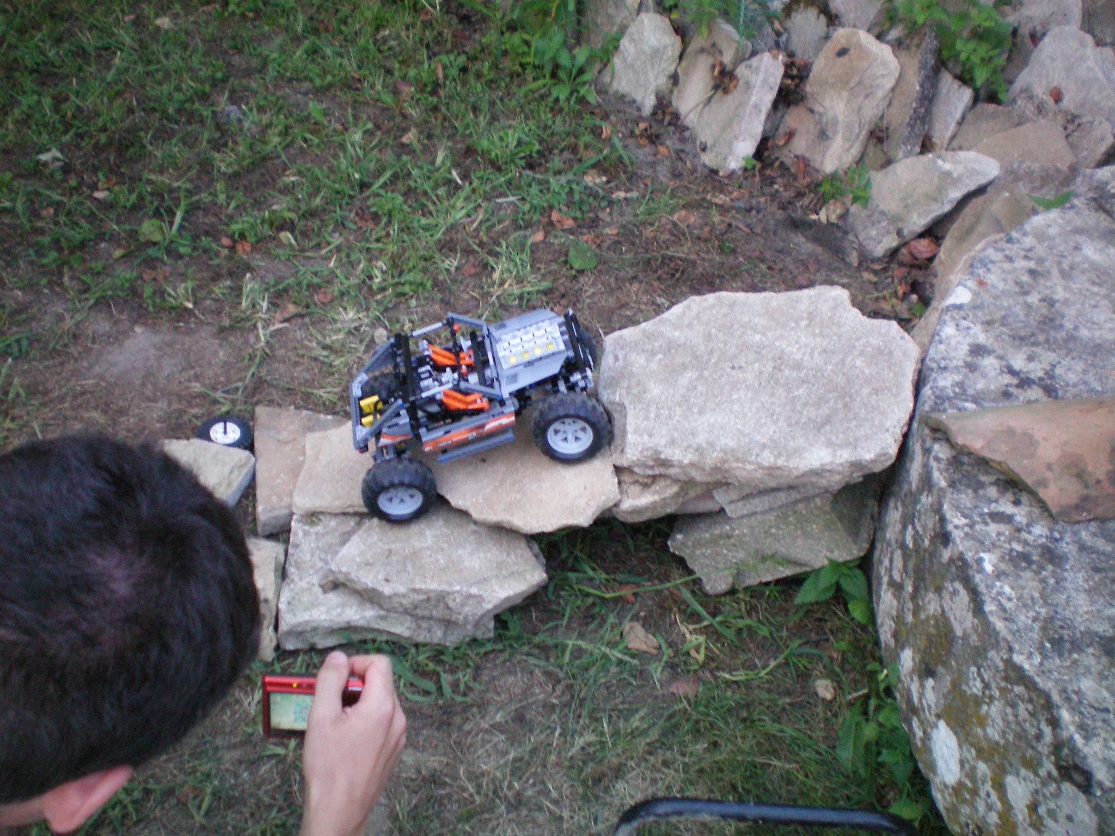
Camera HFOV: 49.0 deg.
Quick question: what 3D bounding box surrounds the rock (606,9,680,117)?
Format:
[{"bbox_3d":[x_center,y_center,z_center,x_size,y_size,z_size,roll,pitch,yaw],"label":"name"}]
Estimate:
[{"bbox_3d":[0.171,-0.656,2.297,0.126,0.201,0.070,2,20,9],"label":"rock"}]

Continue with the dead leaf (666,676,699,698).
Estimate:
[{"bbox_3d":[0.157,0.338,1.541,0.042,0.015,0.033,7,47,0],"label":"dead leaf"}]

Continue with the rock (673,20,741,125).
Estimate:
[{"bbox_3d":[0.280,-0.634,2.279,0.105,0.207,0.080,18,22,7],"label":"rock"}]

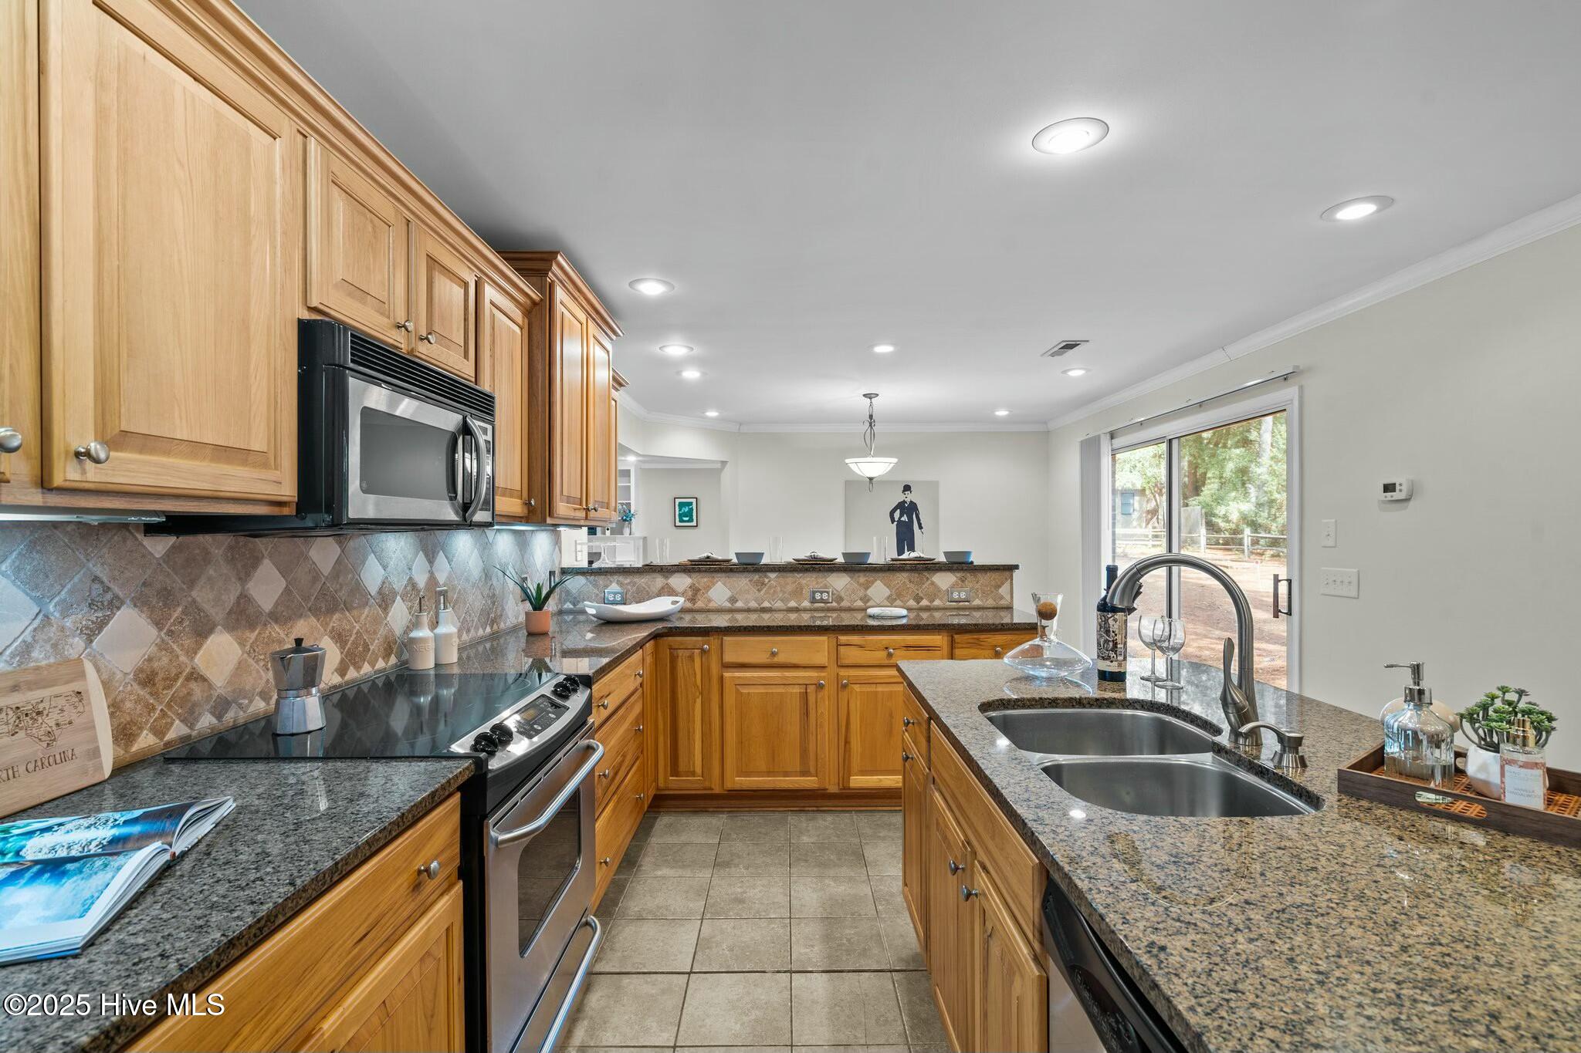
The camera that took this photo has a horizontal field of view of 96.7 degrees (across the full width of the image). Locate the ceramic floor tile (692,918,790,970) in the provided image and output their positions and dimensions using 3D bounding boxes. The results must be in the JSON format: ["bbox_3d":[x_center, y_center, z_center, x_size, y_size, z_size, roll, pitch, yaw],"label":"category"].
[{"bbox_3d":[-0.151,1.387,2.320,0.304,0.010,0.304,0,0,0],"label":"ceramic floor tile"}]

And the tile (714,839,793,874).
[{"bbox_3d":[-0.154,1.392,2.932,0.303,0.010,0.303,0,-1,0],"label":"tile"}]

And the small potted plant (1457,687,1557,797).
[{"bbox_3d":[1.169,0.353,1.146,0.114,0.172,0.114,0,-1,-45],"label":"small potted plant"}]

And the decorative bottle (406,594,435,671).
[{"bbox_3d":[-1.196,0.342,2.279,0.077,0.230,0.077,0,-1,-37],"label":"decorative bottle"}]

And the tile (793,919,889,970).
[{"bbox_3d":[0.157,1.384,2.319,0.303,0.010,0.303,0,-1,0],"label":"tile"}]

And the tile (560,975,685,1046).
[{"bbox_3d":[-0.454,1.371,1.993,0.302,0.010,0.302,0,0,0],"label":"tile"}]

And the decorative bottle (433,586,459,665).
[{"bbox_3d":[-1.150,0.332,2.350,0.074,0.250,0.074,0,-1,18],"label":"decorative bottle"}]

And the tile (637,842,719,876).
[{"bbox_3d":[-0.460,1.393,2.934,0.304,0.010,0.304,0,0,0],"label":"tile"}]

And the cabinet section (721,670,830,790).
[{"bbox_3d":[-0.072,0.958,3.535,0.500,0.555,0.500,0,0,0],"label":"cabinet section"}]

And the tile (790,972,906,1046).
[{"bbox_3d":[0.156,1.368,1.996,0.302,0.010,0.302,0,0,0],"label":"tile"}]

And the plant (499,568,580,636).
[{"bbox_3d":[-1.100,0.319,3.044,0.345,0.286,0.270,0,0,0],"label":"plant"}]

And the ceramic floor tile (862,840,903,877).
[{"bbox_3d":[0.461,1.391,2.936,0.303,0.010,0.303,0,-1,0],"label":"ceramic floor tile"}]

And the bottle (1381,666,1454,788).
[{"bbox_3d":[1.067,0.331,1.200,0.100,0.205,0.089,0,-1,6],"label":"bottle"}]

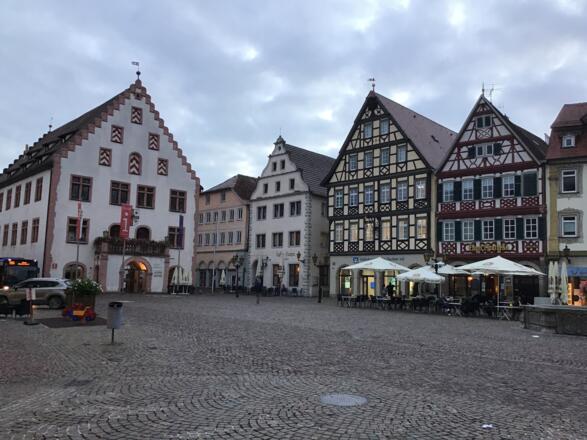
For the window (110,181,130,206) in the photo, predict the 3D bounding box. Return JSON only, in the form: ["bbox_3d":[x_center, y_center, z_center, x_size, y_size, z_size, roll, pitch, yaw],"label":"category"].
[{"bbox_3d":[-17.696,-2.698,53.803,1.878,2.428,0.250,7,-9,-42],"label":"window"}]

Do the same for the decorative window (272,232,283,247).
[{"bbox_3d":[-1.527,2.024,52.966,0.200,1.511,1.619,7,-8,-39],"label":"decorative window"}]

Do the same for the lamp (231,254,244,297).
[{"bbox_3d":[-5.149,5.199,48.424,1.050,3.966,1.050,1,-7,0],"label":"lamp"}]

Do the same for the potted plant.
[{"bbox_3d":[-10.050,3.532,25.153,1.600,1.380,1.450,4,-6,-17],"label":"potted plant"}]

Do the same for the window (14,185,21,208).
[{"bbox_3d":[-28.980,-2.465,55.444,0.250,2.410,1.803,8,-9,-42],"label":"window"}]

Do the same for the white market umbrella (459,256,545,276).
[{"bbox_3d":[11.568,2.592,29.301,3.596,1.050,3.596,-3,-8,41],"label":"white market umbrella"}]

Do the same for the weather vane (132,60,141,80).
[{"bbox_3d":[-16.380,-15.433,54.644,0.977,1.959,0.450,4,-7,-17],"label":"weather vane"}]

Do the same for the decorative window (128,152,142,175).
[{"bbox_3d":[-16.129,-5.752,53.589,1.388,2.302,0.200,8,-9,-42],"label":"decorative window"}]

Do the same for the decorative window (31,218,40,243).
[{"bbox_3d":[-24.429,1.006,49.913,0.250,2.375,1.992,8,-9,-42],"label":"decorative window"}]

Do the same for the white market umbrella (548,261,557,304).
[{"bbox_3d":[15.428,4.044,31.294,0.500,3.200,0.500,-2,-7,26],"label":"white market umbrella"}]

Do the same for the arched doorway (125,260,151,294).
[{"bbox_3d":[-15.642,5.589,52.767,2.352,3.333,0.500,7,-9,-42],"label":"arched doorway"}]

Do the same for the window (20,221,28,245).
[{"bbox_3d":[-26.772,1.284,52.456,0.250,2.420,2.007,8,-9,-42],"label":"window"}]

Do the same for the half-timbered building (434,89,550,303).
[{"bbox_3d":[19.043,-0.780,43.991,8.334,16.157,14.500,-4,-9,42],"label":"half-timbered building"}]

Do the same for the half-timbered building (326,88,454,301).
[{"bbox_3d":[12.095,-1.601,48.601,14.500,17.719,12.931,7,-8,-38],"label":"half-timbered building"}]

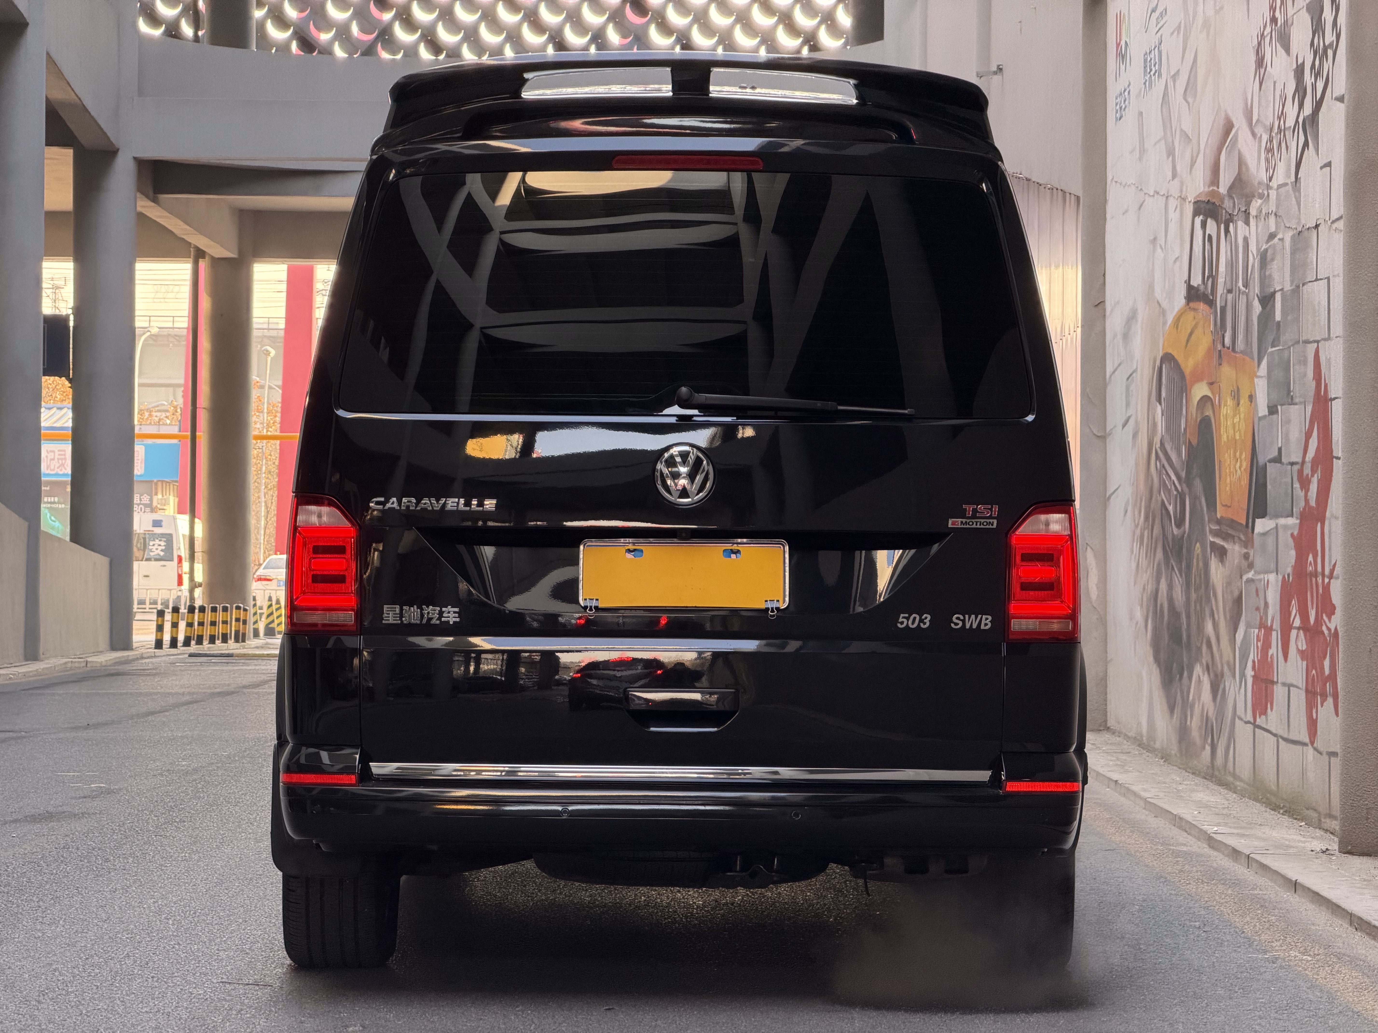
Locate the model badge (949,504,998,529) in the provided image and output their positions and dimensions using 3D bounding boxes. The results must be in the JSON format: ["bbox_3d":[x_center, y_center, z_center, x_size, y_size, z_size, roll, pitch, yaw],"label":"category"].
[{"bbox_3d":[0.622,0.000,8.700,0.108,0.052,0.010,1,-7,0],"label":"model badge"}]

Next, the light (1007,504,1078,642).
[{"bbox_3d":[0.776,0.124,8.740,0.158,0.302,0.125,1,-1,0],"label":"light"}]

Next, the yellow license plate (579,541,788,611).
[{"bbox_3d":[-0.011,0.129,8.700,0.456,0.150,0.018,1,-1,0],"label":"yellow license plate"}]

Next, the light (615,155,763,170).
[{"bbox_3d":[-0.002,-0.787,8.850,0.335,0.032,0.035,1,-7,0],"label":"light"}]

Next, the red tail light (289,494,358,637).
[{"bbox_3d":[-0.804,0.104,8.740,0.158,0.302,0.125,1,-1,0],"label":"red tail light"}]

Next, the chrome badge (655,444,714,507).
[{"bbox_3d":[-0.009,-0.091,8.710,0.132,0.134,0.022,1,-7,0],"label":"chrome badge"}]

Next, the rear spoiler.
[{"bbox_3d":[-0.004,-0.931,8.880,1.360,0.210,0.300,1,-1,0],"label":"rear spoiler"}]

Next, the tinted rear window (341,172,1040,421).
[{"bbox_3d":[-0.007,-0.493,8.800,1.520,0.560,0.110,1,-13,0],"label":"tinted rear window"}]

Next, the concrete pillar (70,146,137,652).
[{"bbox_3d":[-6.556,-1.309,44.600,0.730,5.700,0.730,1,-1,0],"label":"concrete pillar"}]

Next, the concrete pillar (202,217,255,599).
[{"bbox_3d":[-6.250,-1.249,54.000,0.690,5.650,0.690,1,-1,0],"label":"concrete pillar"}]

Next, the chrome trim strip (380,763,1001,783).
[{"bbox_3d":[-0.019,0.560,8.660,1.360,0.034,0.045,1,-1,0],"label":"chrome trim strip"}]

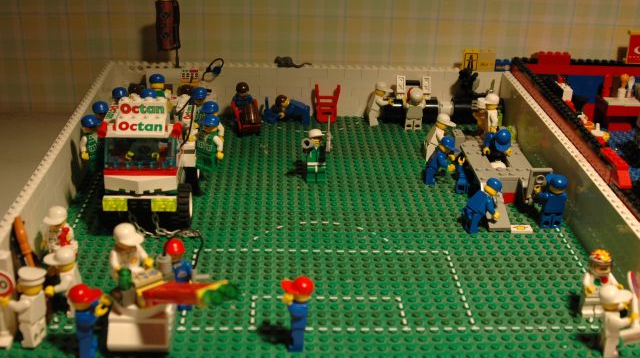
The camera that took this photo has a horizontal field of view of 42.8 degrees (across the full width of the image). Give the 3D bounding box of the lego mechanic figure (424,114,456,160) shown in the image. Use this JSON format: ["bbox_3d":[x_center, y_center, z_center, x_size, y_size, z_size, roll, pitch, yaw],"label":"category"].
[{"bbox_3d":[0.101,-0.032,0.684,0.025,0.040,0.022,-2,25,-9],"label":"lego mechanic figure"}]

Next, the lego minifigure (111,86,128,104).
[{"bbox_3d":[-0.174,-0.058,0.715,0.015,0.043,0.022,14,28,24],"label":"lego minifigure"}]

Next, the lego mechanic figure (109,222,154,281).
[{"bbox_3d":[-0.114,0.048,0.489,0.024,0.043,0.018,-18,31,-37],"label":"lego mechanic figure"}]

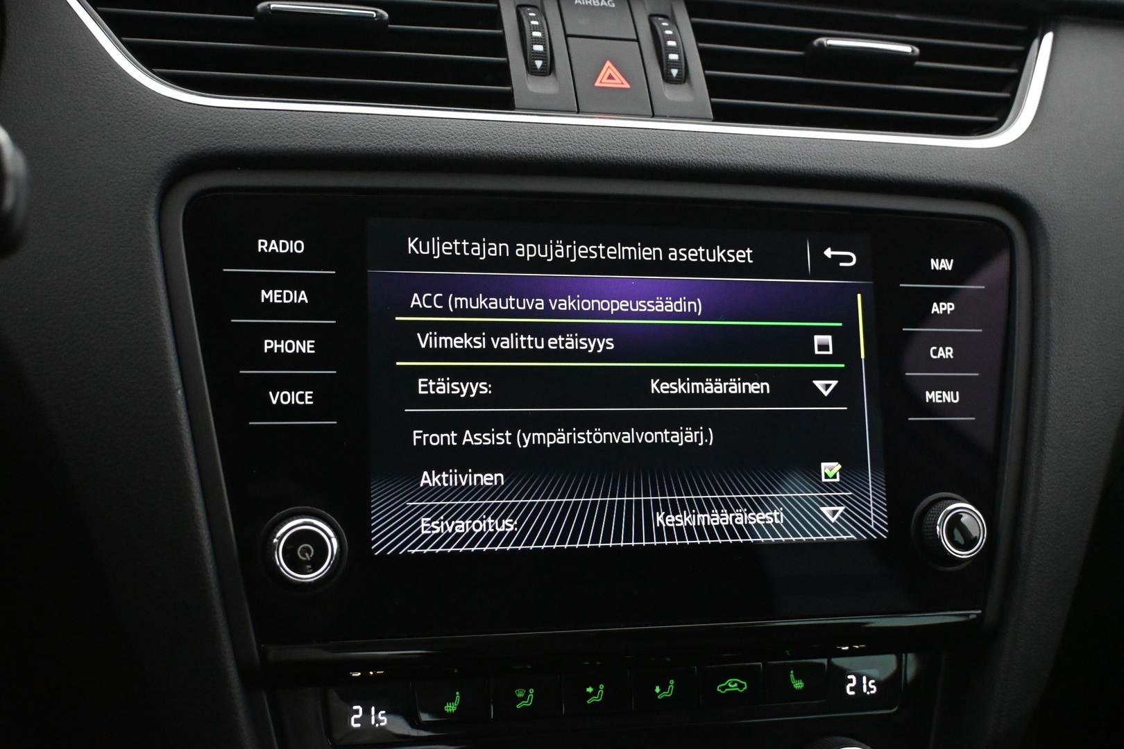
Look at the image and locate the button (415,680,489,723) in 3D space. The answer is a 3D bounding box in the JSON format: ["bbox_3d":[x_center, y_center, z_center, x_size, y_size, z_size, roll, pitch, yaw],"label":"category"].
[{"bbox_3d":[-0.035,0.104,0.418,0.023,0.014,0.005,0,-10,-15],"label":"button"}]

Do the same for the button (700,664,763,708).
[{"bbox_3d":[0.057,0.105,0.444,0.023,0.014,0.005,0,-10,-15],"label":"button"}]

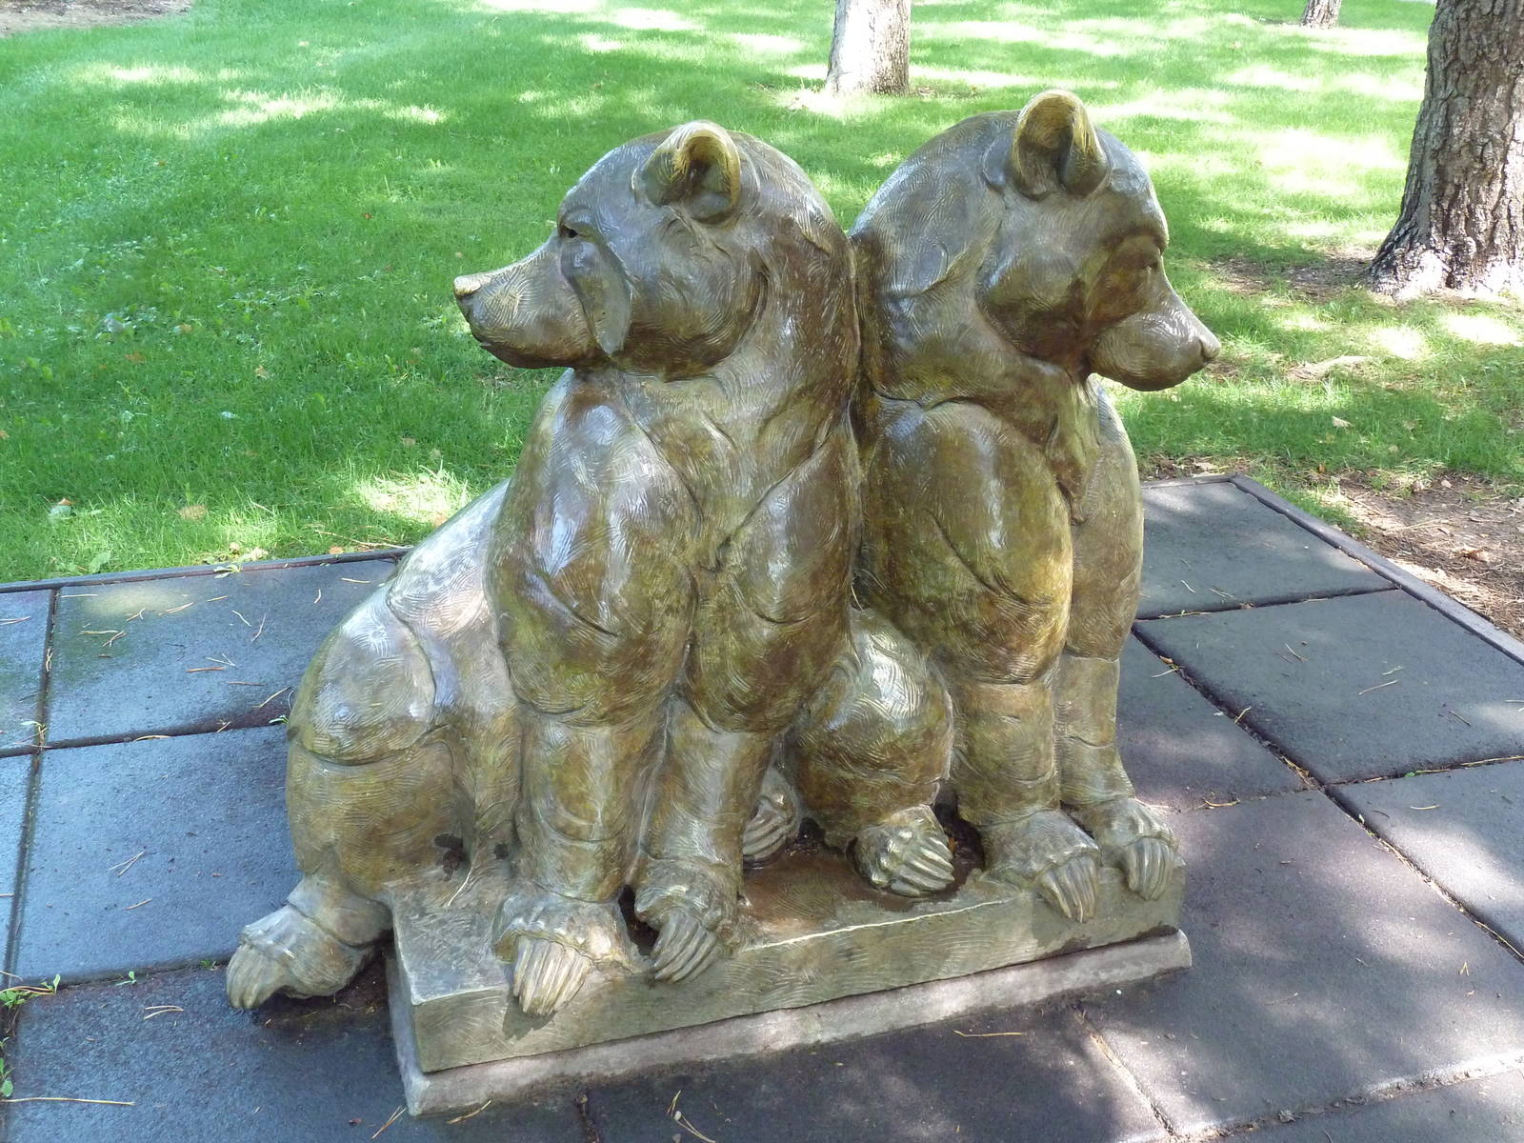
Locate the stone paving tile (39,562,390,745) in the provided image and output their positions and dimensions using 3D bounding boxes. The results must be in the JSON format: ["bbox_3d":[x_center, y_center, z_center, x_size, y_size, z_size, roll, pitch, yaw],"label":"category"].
[{"bbox_3d":[-0.878,0.138,2.956,0.590,0.050,0.590,-6,25,-18],"label":"stone paving tile"}]

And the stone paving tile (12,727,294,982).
[{"bbox_3d":[-0.688,0.373,2.438,0.590,0.050,0.590,-6,25,-18],"label":"stone paving tile"}]

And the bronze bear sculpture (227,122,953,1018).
[{"bbox_3d":[-0.222,-0.019,2.026,0.826,0.993,0.669,-4,24,-14],"label":"bronze bear sculpture"}]

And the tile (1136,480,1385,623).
[{"bbox_3d":[0.829,-0.033,3.502,0.590,0.050,0.590,-6,25,-18],"label":"tile"}]

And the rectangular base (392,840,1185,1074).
[{"bbox_3d":[-0.022,0.331,2.275,0.925,0.093,0.580,-6,25,-18],"label":"rectangular base"}]

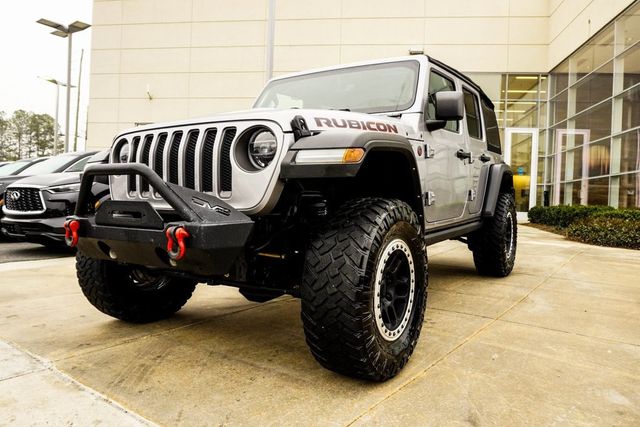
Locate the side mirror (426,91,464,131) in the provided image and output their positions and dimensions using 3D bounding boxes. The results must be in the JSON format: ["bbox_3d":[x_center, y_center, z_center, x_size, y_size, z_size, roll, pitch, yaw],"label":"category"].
[{"bbox_3d":[0.828,-0.661,2.926,0.235,0.225,0.140,1,3,33],"label":"side mirror"}]

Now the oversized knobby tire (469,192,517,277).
[{"bbox_3d":[1.879,0.226,4.746,0.315,0.866,0.881,1,3,33],"label":"oversized knobby tire"}]

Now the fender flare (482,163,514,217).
[{"bbox_3d":[1.889,-0.257,4.752,0.165,0.530,1.080,1,3,33],"label":"fender flare"}]

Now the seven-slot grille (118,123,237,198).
[{"bbox_3d":[-0.723,-0.242,2.300,0.840,0.340,0.100,1,3,33],"label":"seven-slot grille"}]

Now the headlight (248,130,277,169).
[{"bbox_3d":[-0.228,-0.282,2.006,0.180,0.180,0.100,1,3,33],"label":"headlight"}]

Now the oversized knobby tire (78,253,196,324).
[{"bbox_3d":[-1.234,0.323,3.167,0.315,0.866,0.881,1,3,33],"label":"oversized knobby tire"}]

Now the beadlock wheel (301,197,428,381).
[{"bbox_3d":[0.260,0.357,2.214,0.315,0.866,0.881,1,3,33],"label":"beadlock wheel"}]

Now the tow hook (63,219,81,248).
[{"bbox_3d":[-1.244,0.100,2.211,0.106,0.146,0.070,1,3,33],"label":"tow hook"}]

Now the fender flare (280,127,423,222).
[{"bbox_3d":[0.218,-0.145,2.262,0.290,0.525,1.120,1,3,33],"label":"fender flare"}]

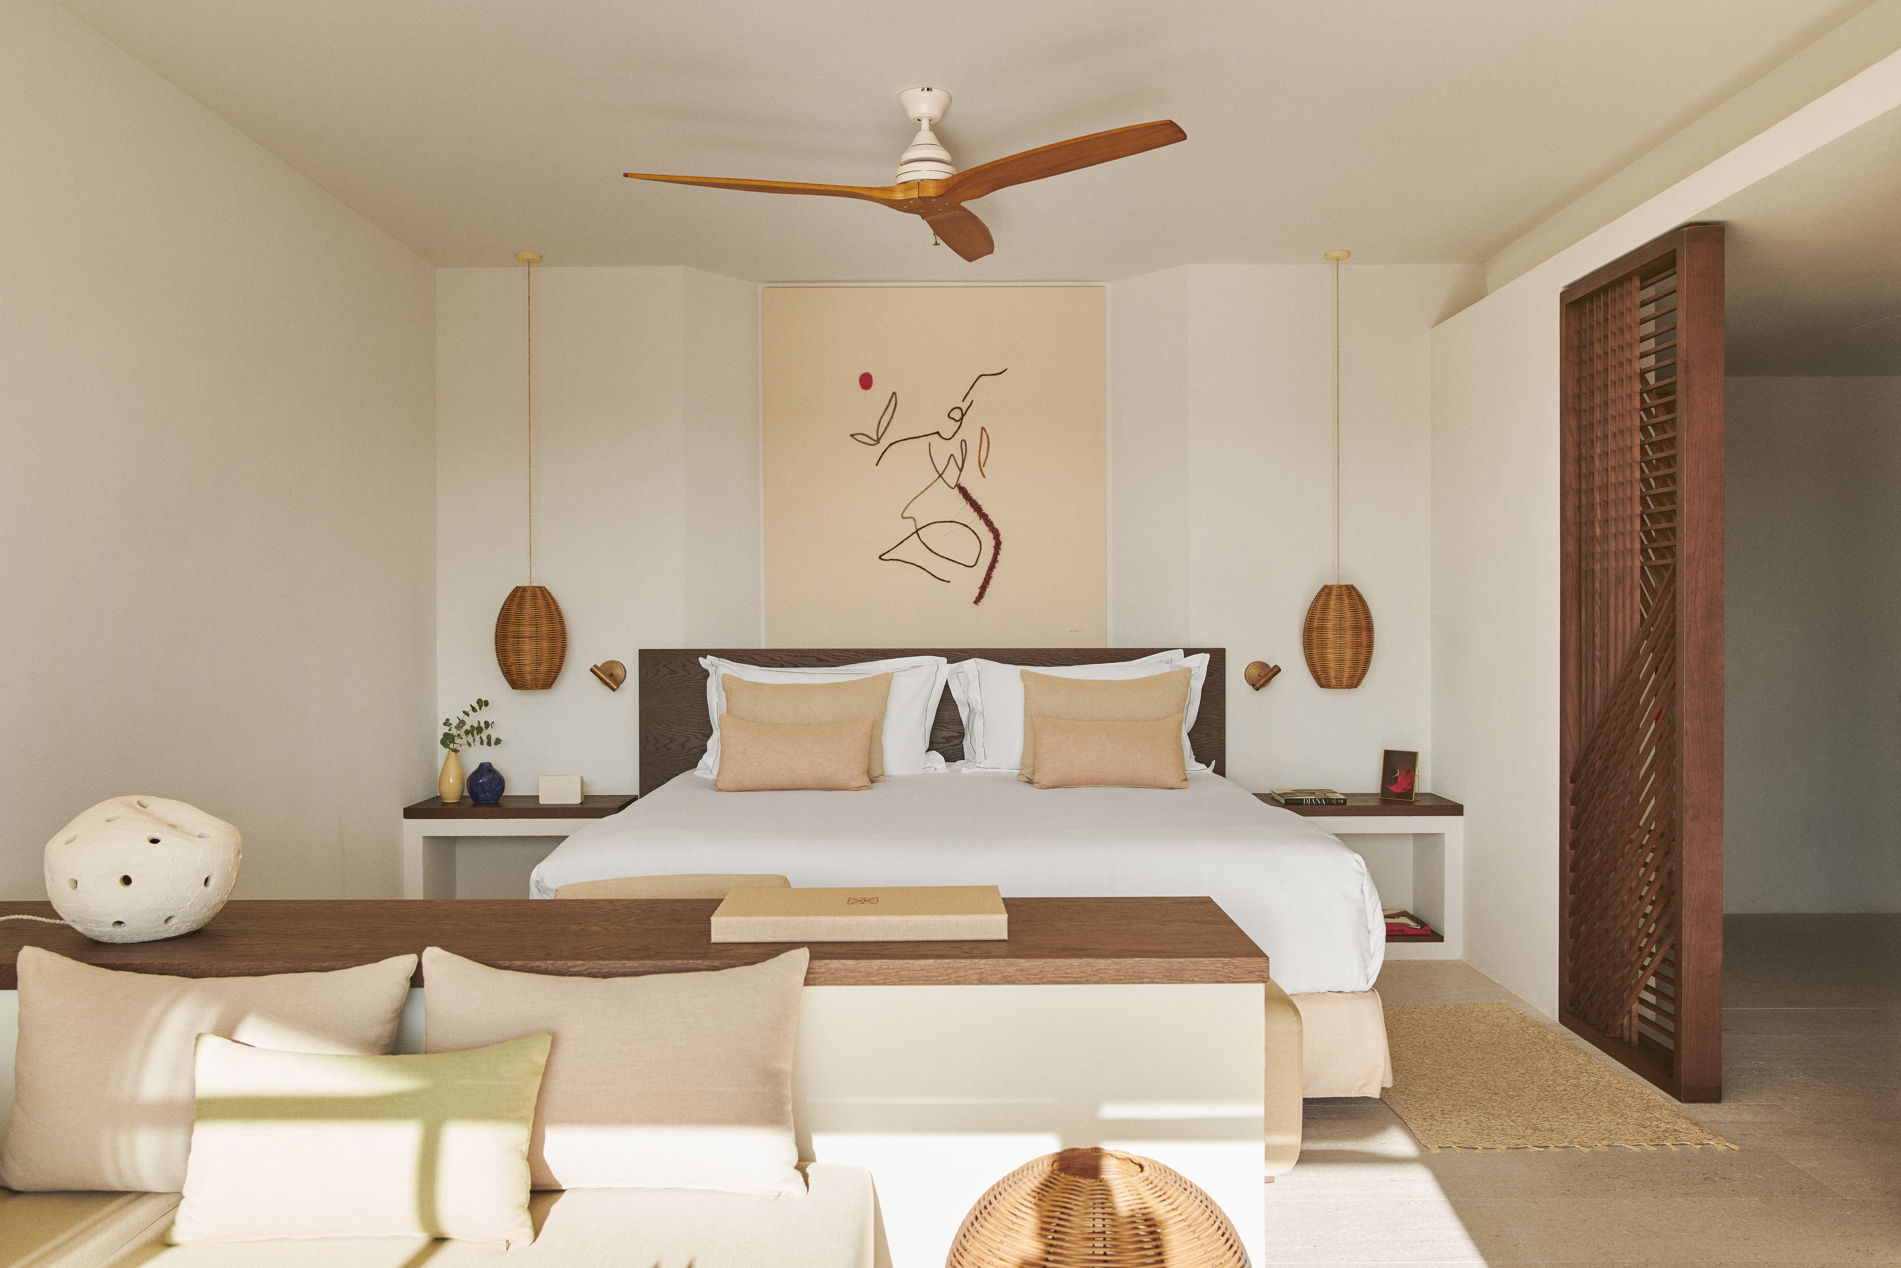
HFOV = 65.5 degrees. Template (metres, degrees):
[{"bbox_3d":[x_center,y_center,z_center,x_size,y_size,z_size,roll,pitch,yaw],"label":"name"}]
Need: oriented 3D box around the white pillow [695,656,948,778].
[{"bbox_3d":[-0.467,0.302,5.370,0.900,0.480,0.180,0,-25,0],"label":"white pillow"}]

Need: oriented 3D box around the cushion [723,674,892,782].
[{"bbox_3d":[-0.495,0.325,5.120,0.580,0.400,0.130,0,-25,0],"label":"cushion"}]

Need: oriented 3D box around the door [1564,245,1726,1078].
[{"bbox_3d":[1.980,0.081,4.291,0.117,2.303,0.756,0,1,-1],"label":"door"}]

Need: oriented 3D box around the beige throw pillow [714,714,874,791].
[{"bbox_3d":[-0.526,0.398,4.959,0.529,0.257,0.121,0,-21,-1],"label":"beige throw pillow"}]

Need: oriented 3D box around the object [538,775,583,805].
[{"bbox_3d":[-1.482,0.586,5.618,0.161,0.109,0.045,0,1,-1],"label":"object"}]

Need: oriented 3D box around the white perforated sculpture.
[{"bbox_3d":[-1.389,0.396,2.532,0.307,0.237,0.287,0,1,-1],"label":"white perforated sculpture"}]

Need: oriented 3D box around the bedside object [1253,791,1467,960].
[{"bbox_3d":[1.435,0.884,5.472,0.800,0.545,0.360,0,0,0],"label":"bedside object"}]

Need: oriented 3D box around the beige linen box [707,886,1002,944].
[{"bbox_3d":[-0.152,0.488,2.581,0.490,0.043,0.255,0,0,-2],"label":"beige linen box"}]

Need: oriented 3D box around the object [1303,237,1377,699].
[{"bbox_3d":[1.437,-0.597,5.458,0.265,1.610,0.265,0,0,0],"label":"object"}]

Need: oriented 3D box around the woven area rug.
[{"bbox_3d":[1.413,1.163,3.992,0.690,0.012,1.260,0,0,-1],"label":"woven area rug"}]

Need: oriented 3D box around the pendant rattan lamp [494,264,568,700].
[{"bbox_3d":[-1.601,-0.616,5.612,0.266,1.653,0.266,0,1,-1],"label":"pendant rattan lamp"}]

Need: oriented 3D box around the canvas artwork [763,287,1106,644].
[{"bbox_3d":[-0.060,-0.652,5.905,1.375,1.465,0.040,0,0,0],"label":"canvas artwork"}]

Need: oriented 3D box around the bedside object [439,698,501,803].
[{"bbox_3d":[-1.836,0.438,5.633,0.237,0.403,0.181,0,1,-1],"label":"bedside object"}]

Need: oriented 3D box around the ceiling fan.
[{"bbox_3d":[-0.121,-1.244,3.945,1.371,0.353,1.250,0,1,-1],"label":"ceiling fan"}]

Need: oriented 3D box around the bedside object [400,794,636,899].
[{"bbox_3d":[-1.555,0.886,5.456,0.790,0.545,0.360,0,0,0],"label":"bedside object"}]

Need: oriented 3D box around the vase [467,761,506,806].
[{"bbox_3d":[-1.777,0.560,5.645,0.141,0.158,0.139,0,1,-1],"label":"vase"}]

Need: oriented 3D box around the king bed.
[{"bbox_3d":[-0.027,0.646,4.795,2.258,1.152,2.096,0,1,-1],"label":"king bed"}]

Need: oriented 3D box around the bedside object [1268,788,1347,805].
[{"bbox_3d":[1.315,0.601,5.424,0.228,0.024,0.280,0,0,-2],"label":"bedside object"}]

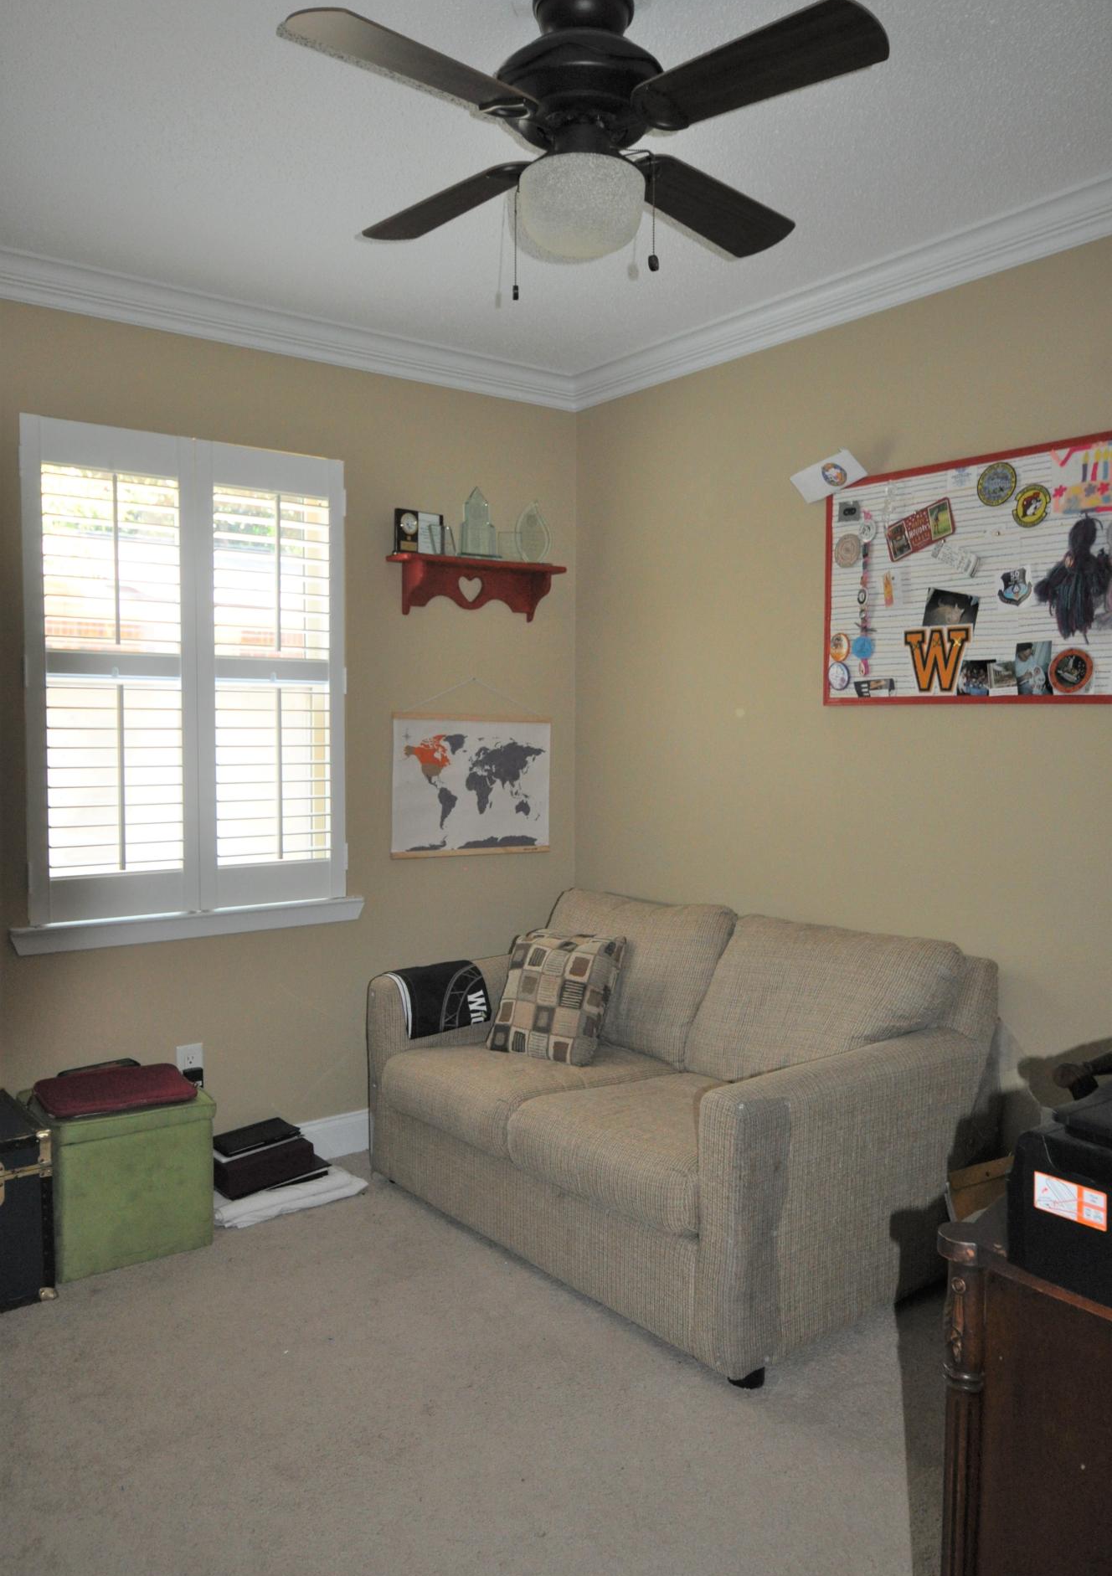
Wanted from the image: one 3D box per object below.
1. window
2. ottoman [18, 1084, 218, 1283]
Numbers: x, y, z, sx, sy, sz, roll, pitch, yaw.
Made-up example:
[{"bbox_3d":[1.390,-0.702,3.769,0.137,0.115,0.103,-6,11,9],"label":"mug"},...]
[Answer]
[{"bbox_3d":[-0.970,-0.297,3.145,0.866,1.265,0.050,-3,5,-36],"label":"window"},{"bbox_3d":[-1.113,0.966,2.958,0.375,0.377,0.345,-3,5,-36],"label":"ottoman"}]

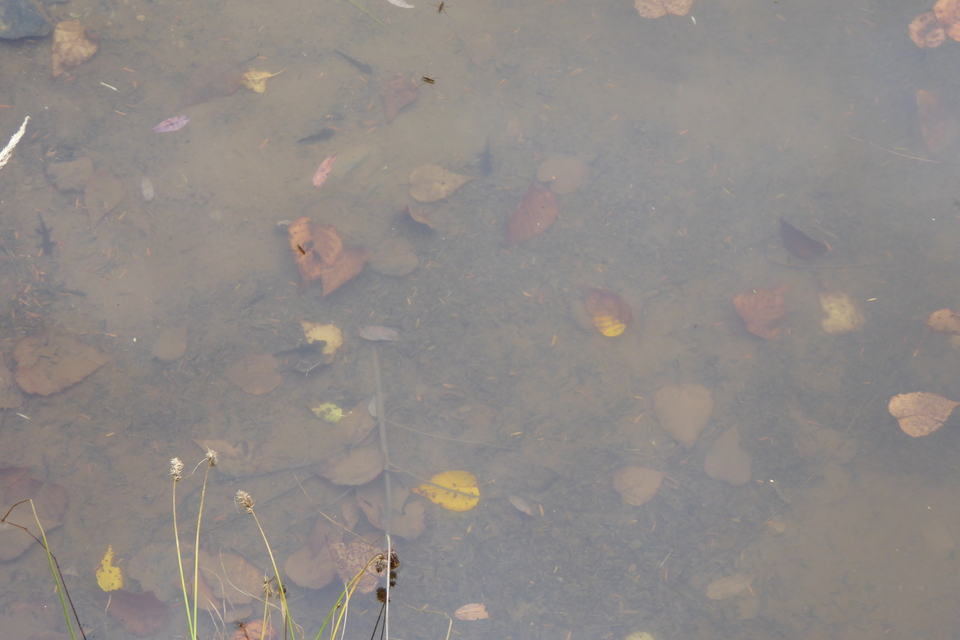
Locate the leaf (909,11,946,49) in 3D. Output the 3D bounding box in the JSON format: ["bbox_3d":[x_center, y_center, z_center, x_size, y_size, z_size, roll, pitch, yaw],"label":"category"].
[{"bbox_3d":[0.558,-0.361,2.728,0.049,0.010,0.066,13,55,9],"label":"leaf"}]

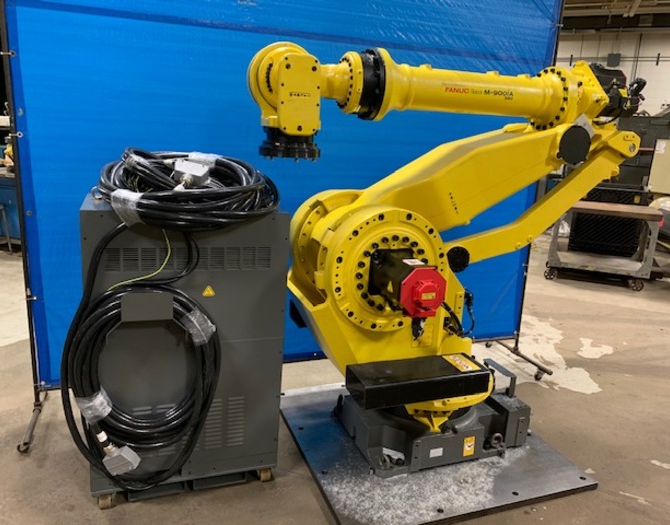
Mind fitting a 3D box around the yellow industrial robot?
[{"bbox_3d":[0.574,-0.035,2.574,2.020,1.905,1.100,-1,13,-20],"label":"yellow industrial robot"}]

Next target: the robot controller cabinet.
[{"bbox_3d":[-0.659,0.339,2.316,0.740,1.198,0.560,-1,13,-20],"label":"robot controller cabinet"}]

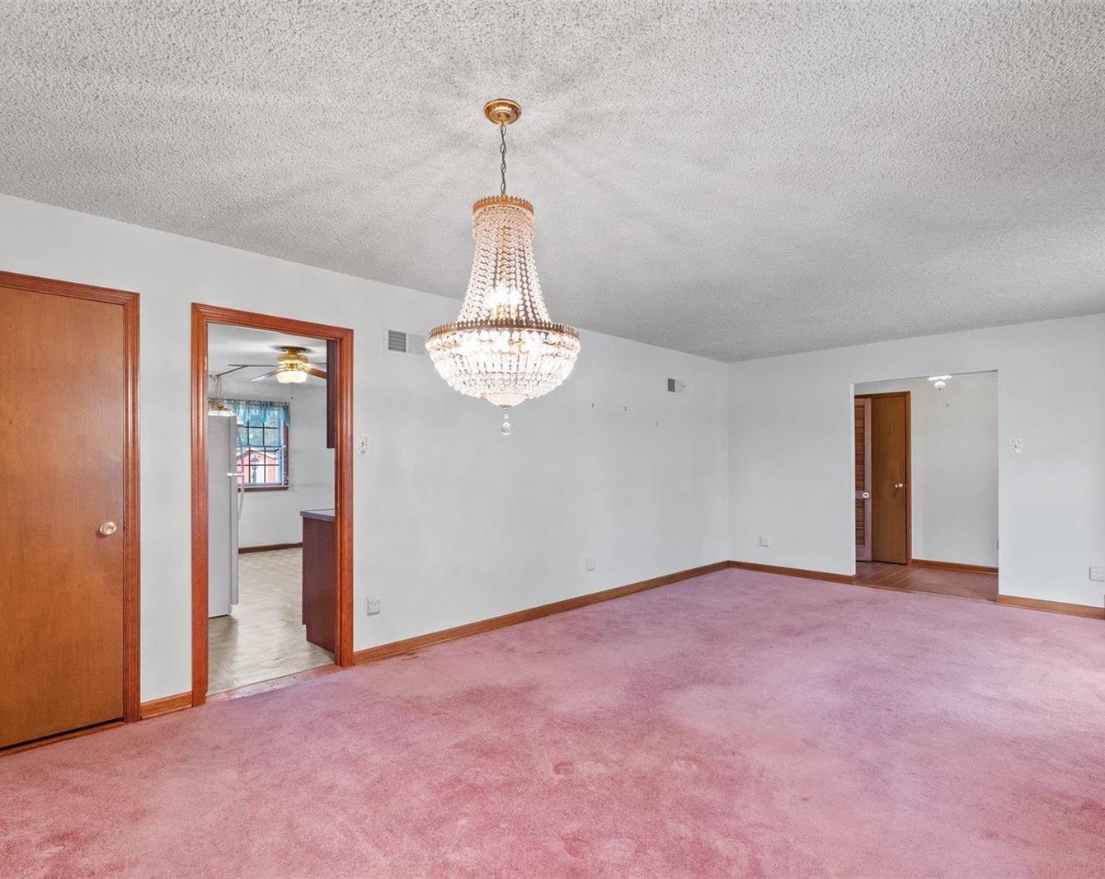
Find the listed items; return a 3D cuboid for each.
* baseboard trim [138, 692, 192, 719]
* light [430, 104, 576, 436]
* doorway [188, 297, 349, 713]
[{"bbox_3d":[-1.958,1.351,2.796,0.213,0.077,0.020,1,-2,-41],"label":"baseboard trim"},{"bbox_3d":[-0.161,-0.553,1.790,0.500,1.070,0.500,0,-1,0],"label":"light"},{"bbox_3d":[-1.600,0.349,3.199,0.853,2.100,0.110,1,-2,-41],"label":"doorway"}]

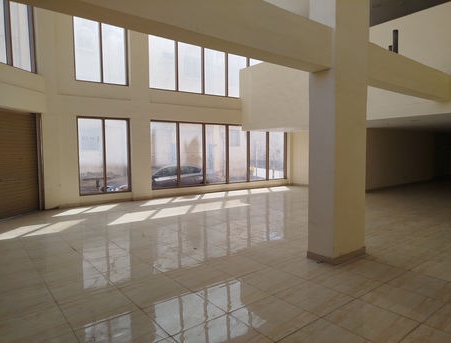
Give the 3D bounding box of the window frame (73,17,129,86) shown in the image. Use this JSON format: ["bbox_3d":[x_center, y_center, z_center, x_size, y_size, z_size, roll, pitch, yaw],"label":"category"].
[{"bbox_3d":[-3.688,-3.753,9.523,1.550,2.200,0.130,-3,4,-35],"label":"window frame"}]

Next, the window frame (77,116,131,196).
[{"bbox_3d":[-3.649,-0.468,9.705,1.540,2.300,0.130,-3,4,-35],"label":"window frame"}]

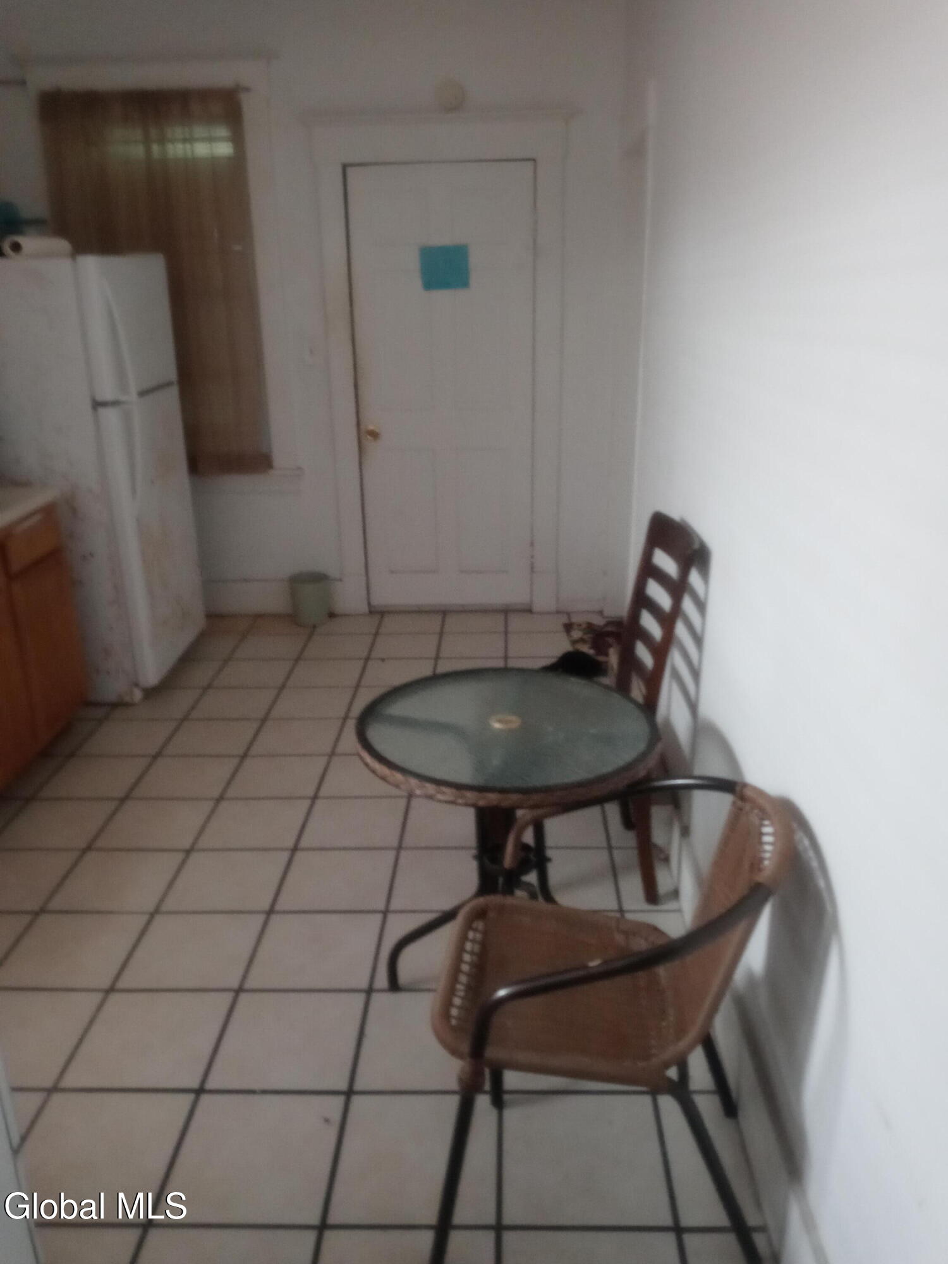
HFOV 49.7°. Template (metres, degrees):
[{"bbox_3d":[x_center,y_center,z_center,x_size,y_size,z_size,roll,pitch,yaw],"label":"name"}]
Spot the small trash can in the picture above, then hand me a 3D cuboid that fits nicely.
[{"bbox_3d":[-0.793,-0.155,4.983,0.199,0.228,0.199,-1,19,0],"label":"small trash can"}]

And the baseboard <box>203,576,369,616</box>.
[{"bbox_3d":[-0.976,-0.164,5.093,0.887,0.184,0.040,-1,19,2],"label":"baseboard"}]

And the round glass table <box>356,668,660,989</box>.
[{"bbox_3d":[0.073,0.517,2.223,0.620,0.700,0.620,-1,19,2],"label":"round glass table"}]

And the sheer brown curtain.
[{"bbox_3d":[-1.418,-1.546,4.644,0.862,1.644,0.100,-1,19,2],"label":"sheer brown curtain"}]

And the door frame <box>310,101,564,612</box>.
[{"bbox_3d":[-0.138,-1.160,4.737,1.097,2.254,0.120,-1,19,2],"label":"door frame"}]

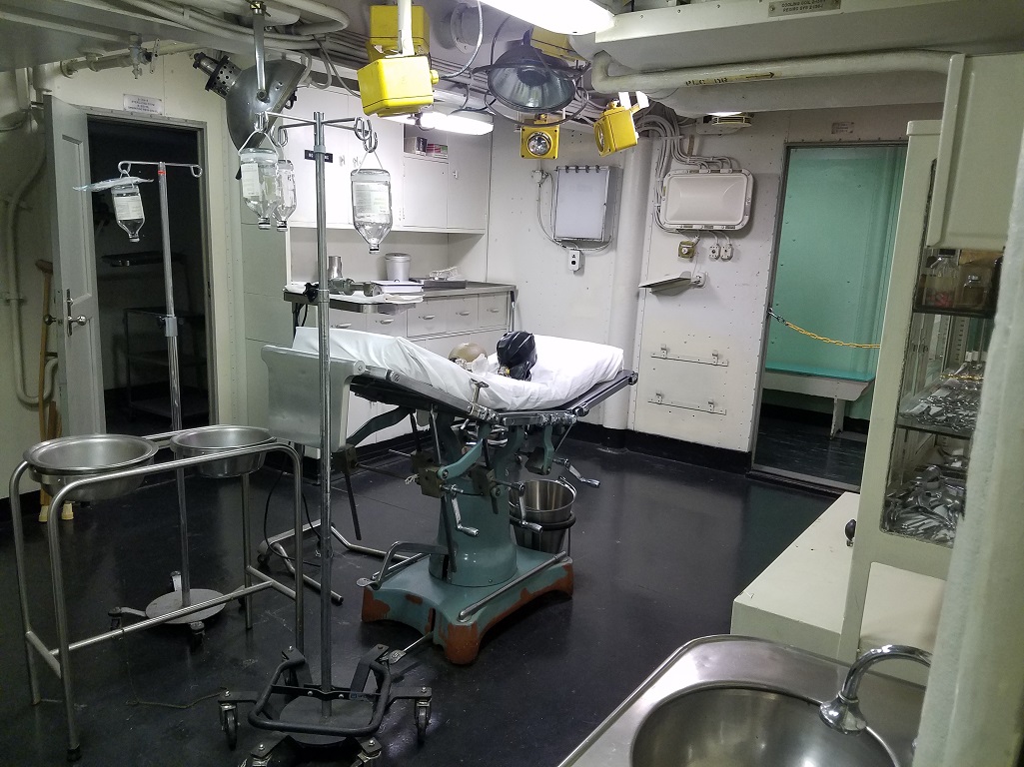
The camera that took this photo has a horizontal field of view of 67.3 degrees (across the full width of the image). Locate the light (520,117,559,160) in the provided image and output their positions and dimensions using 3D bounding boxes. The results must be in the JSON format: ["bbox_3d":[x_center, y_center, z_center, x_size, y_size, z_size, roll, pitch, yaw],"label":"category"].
[{"bbox_3d":[0.121,-1.063,3.340,0.168,0.178,0.175,3,27,5],"label":"light"}]

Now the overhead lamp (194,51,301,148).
[{"bbox_3d":[-0.826,-0.881,2.288,0.305,0.350,0.350,32,11,-5],"label":"overhead lamp"}]

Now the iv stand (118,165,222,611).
[{"bbox_3d":[-1.173,0.076,2.717,0.440,1.662,0.420,-3,13,-24],"label":"iv stand"}]

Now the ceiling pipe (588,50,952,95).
[{"bbox_3d":[0.837,-1.098,2.702,1.290,0.105,0.100,11,14,35],"label":"ceiling pipe"}]

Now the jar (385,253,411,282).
[{"bbox_3d":[-0.790,-0.785,5.339,0.178,0.224,0.178,2,12,0],"label":"jar"}]

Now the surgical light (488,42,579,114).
[{"bbox_3d":[0.088,-1.272,3.039,0.360,0.250,0.360,1,-10,0],"label":"surgical light"}]

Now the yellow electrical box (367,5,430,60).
[{"bbox_3d":[-0.366,-1.125,2.470,0.172,0.160,0.150,4,12,9],"label":"yellow electrical box"}]

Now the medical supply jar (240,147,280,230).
[{"bbox_3d":[-0.583,-0.452,1.785,0.088,0.190,0.088,11,14,35],"label":"medical supply jar"}]

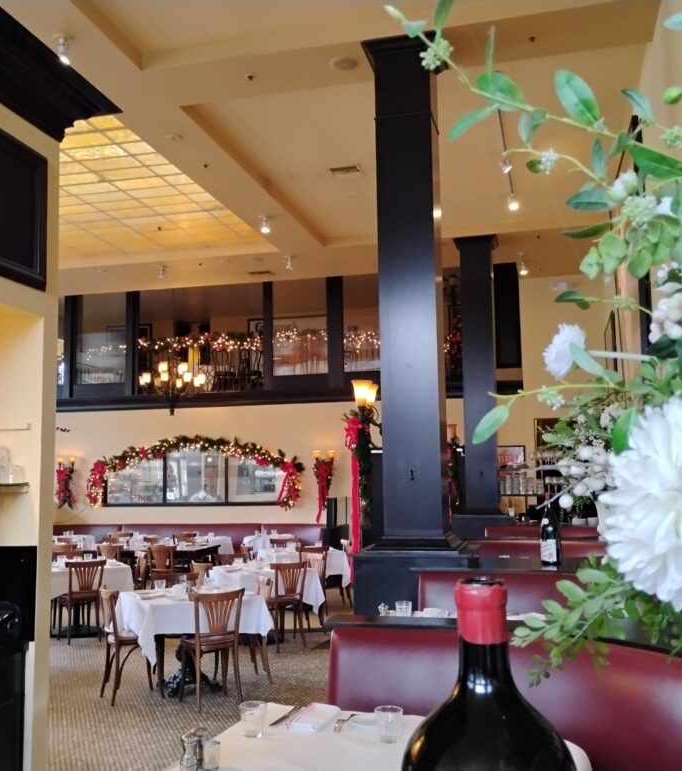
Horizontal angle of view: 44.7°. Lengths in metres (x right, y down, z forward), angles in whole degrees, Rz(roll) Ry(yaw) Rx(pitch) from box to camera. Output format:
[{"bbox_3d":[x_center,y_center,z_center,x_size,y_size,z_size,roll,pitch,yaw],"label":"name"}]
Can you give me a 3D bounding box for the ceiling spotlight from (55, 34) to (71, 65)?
[{"bbox_3d":[-2.083,-2.514,6.226,0.120,0.190,0.110,-7,-9,44],"label":"ceiling spotlight"}]

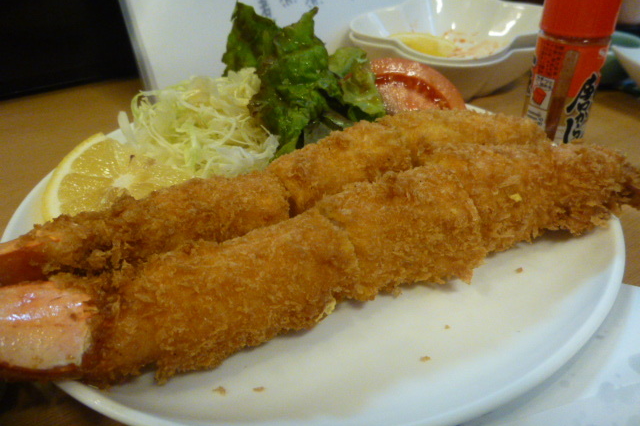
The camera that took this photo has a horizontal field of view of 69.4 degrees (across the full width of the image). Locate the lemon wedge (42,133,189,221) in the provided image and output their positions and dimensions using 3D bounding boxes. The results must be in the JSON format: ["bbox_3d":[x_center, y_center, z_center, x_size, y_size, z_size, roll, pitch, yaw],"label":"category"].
[{"bbox_3d":[-0.079,-0.007,0.195,0.063,0.020,0.062,-2,56,3],"label":"lemon wedge"}]

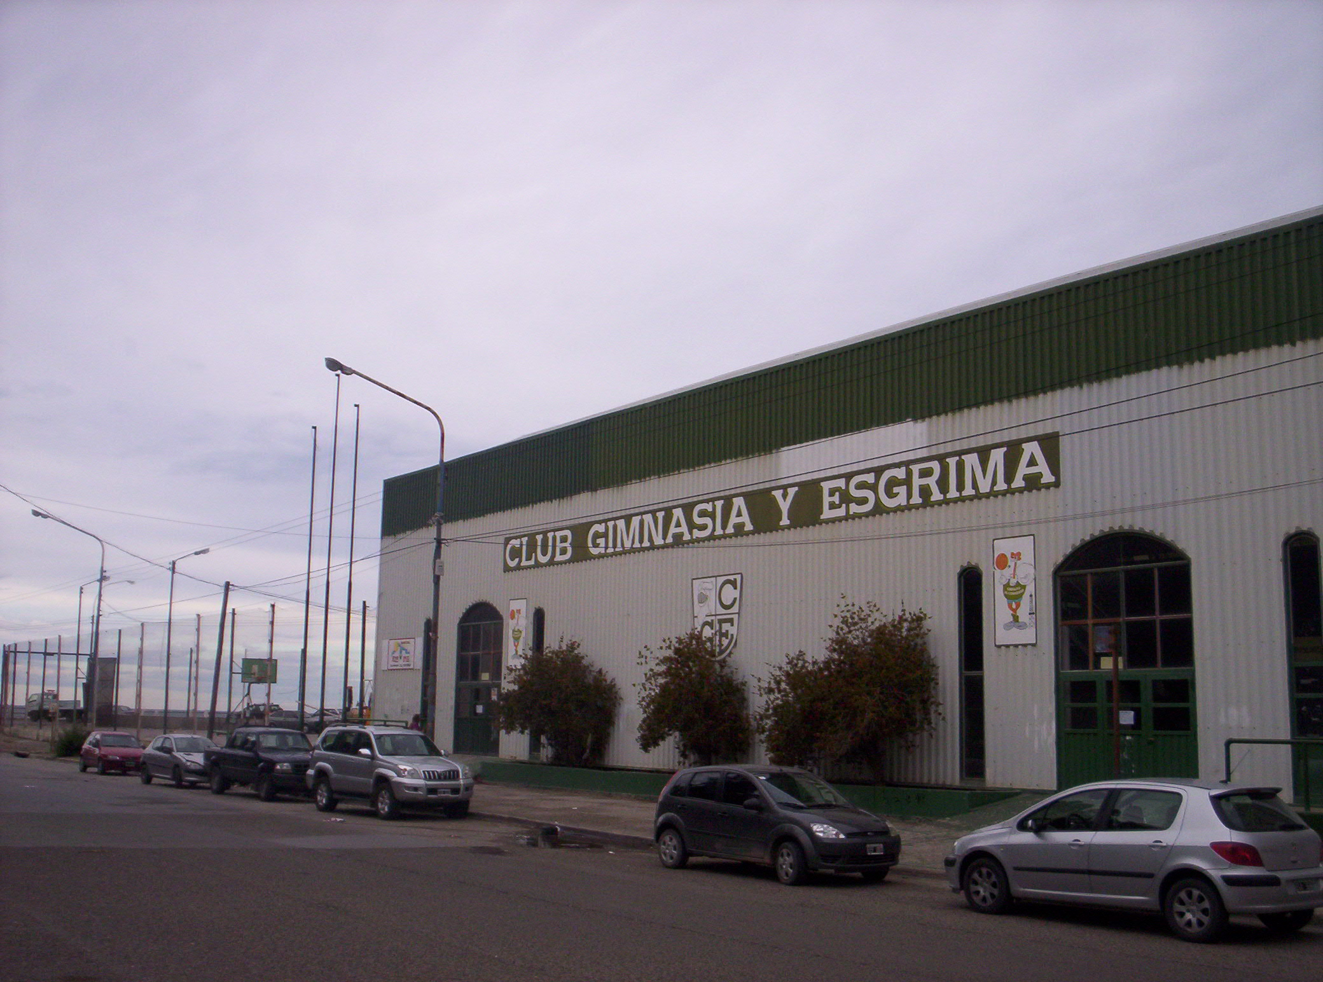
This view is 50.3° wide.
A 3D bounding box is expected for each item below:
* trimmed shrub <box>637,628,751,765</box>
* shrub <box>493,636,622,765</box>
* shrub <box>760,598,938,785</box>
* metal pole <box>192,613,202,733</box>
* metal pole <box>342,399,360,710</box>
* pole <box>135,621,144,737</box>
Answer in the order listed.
[{"bbox_3d":[0.750,5.030,33.756,2.100,3.487,3.524,8,-11,-36],"label":"trimmed shrub"},{"bbox_3d":[-2.972,6.042,40.323,3.200,3.620,3.700,8,-11,-36],"label":"shrub"},{"bbox_3d":[3.838,4.220,29.563,2.500,3.858,4.829,8,-11,-36],"label":"shrub"},{"bbox_3d":[-22.186,9.025,67.132,0.140,6.400,0.140,8,-11,-36],"label":"metal pole"},{"bbox_3d":[-11.250,3.309,50.887,0.150,13.219,0.150,8,-11,-36],"label":"metal pole"},{"bbox_3d":[-26.523,9.900,71.744,0.130,6.356,0.130,8,-11,-36],"label":"pole"}]

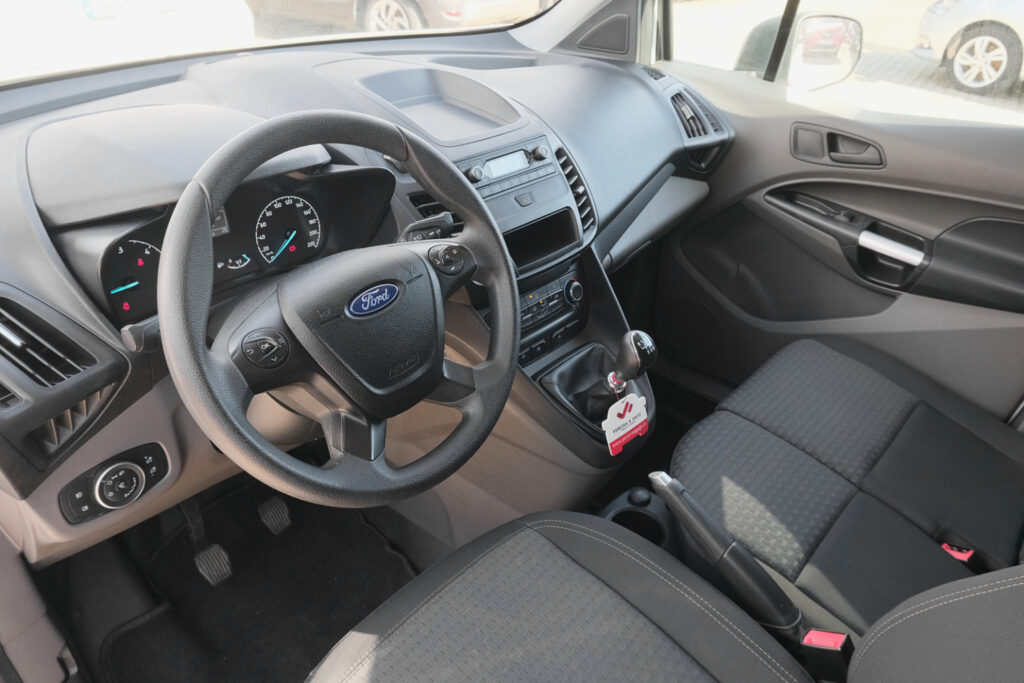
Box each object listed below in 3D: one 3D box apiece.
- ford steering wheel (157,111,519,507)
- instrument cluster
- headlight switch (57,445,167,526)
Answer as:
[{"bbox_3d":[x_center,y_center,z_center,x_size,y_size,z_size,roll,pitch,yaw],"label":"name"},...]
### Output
[{"bbox_3d":[-0.152,-0.032,0.702,0.375,0.370,0.090,-28,11,-39],"label":"ford steering wheel"},{"bbox_3d":[-0.289,-0.127,0.801,0.100,0.125,0.345,14,32,43],"label":"instrument cluster"},{"bbox_3d":[-0.446,0.157,0.800,0.035,0.061,0.117,14,32,39],"label":"headlight switch"}]

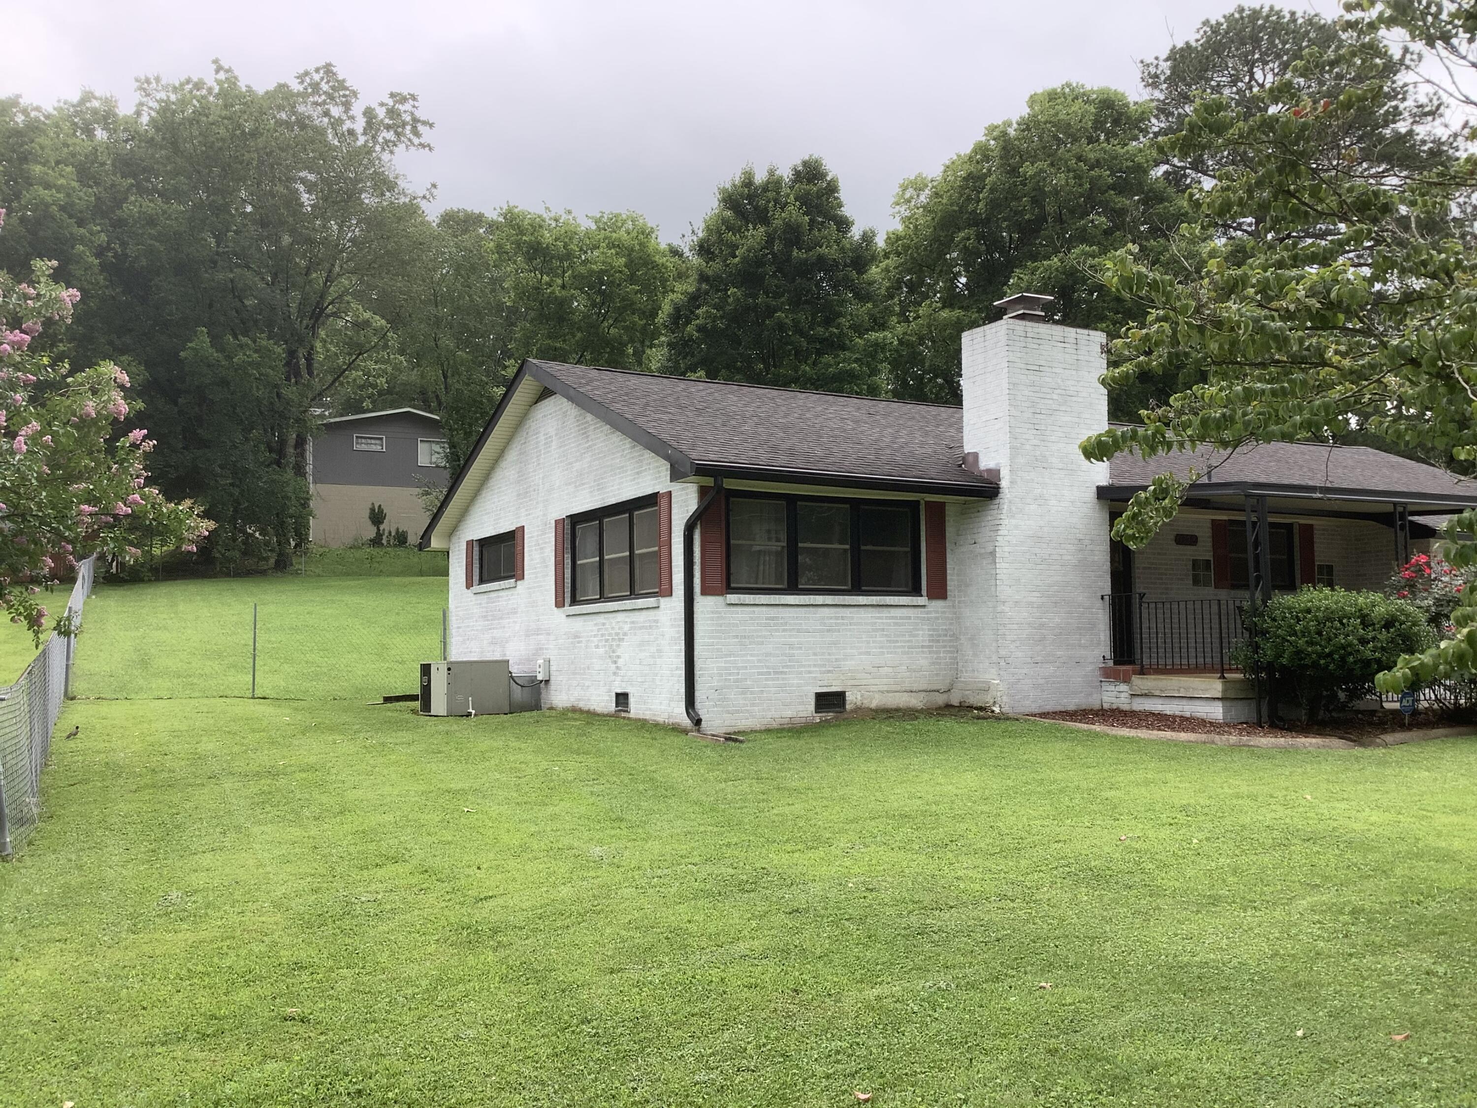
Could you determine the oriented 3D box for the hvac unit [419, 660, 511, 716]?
[{"bbox_3d":[-3.787,1.846,18.273,0.870,0.730,1.190,2,-5,-30],"label":"hvac unit"}]

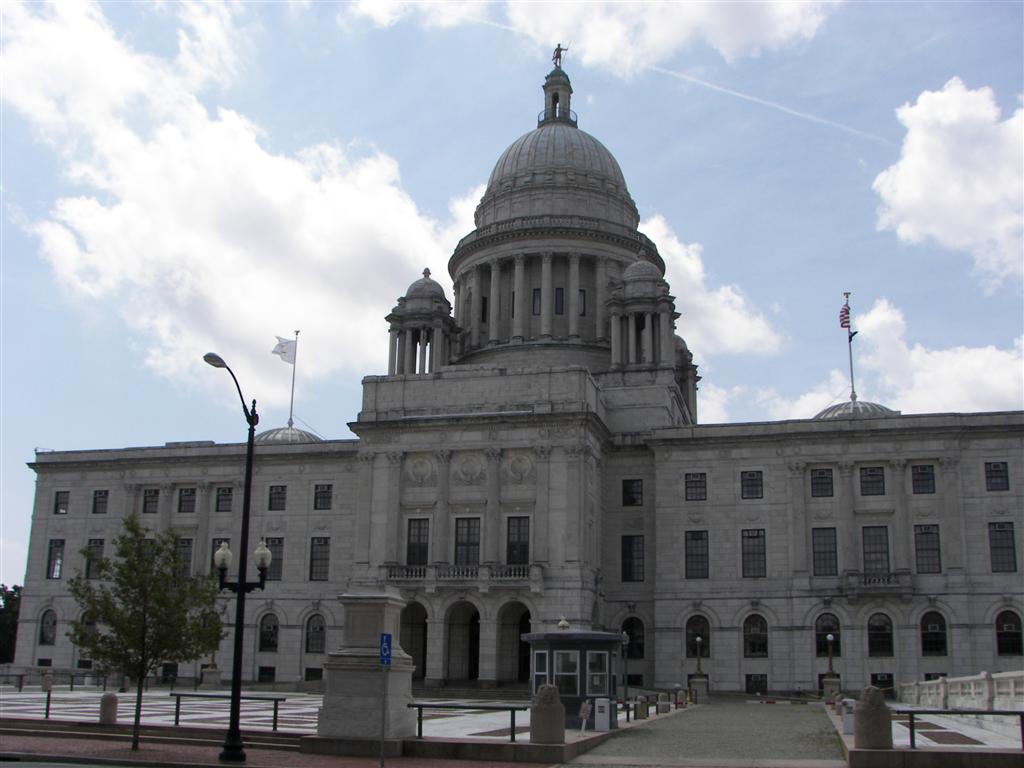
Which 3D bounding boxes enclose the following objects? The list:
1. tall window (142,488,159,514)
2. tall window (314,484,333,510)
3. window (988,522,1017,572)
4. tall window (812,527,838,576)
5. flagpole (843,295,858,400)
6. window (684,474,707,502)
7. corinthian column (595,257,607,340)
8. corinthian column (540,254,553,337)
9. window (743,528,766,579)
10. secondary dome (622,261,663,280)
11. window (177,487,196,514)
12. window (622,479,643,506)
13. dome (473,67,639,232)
[{"bbox_3d":[-34.789,11.358,102.765,1.700,2.300,0.300,-3,-14,14],"label":"tall window"},{"bbox_3d":[-16.851,10.146,95.194,1.656,2.237,0.350,-3,-15,14],"label":"tall window"},{"bbox_3d":[38.154,12.705,82.750,1.873,3.929,0.300,-3,-15,15],"label":"window"},{"bbox_3d":[25.270,13.591,85.892,1.873,3.929,0.300,-3,-15,15],"label":"tall window"},{"bbox_3d":[34.424,-3.797,108.668,0.761,11.854,0.761,-3,-16,15],"label":"flagpole"},{"bbox_3d":[15.734,8.789,91.309,1.850,2.400,0.300,-3,-15,15],"label":"window"},{"bbox_3d":[9.126,-8.866,109.788,1.208,9.187,1.208,-3,-16,15],"label":"corinthian column"},{"bbox_3d":[3.574,-9.062,109.045,1.250,9.284,1.250,-3,-14,14],"label":"corinthian column"},{"bbox_3d":[20.205,14.122,88.726,1.950,4.140,0.300,-3,-15,15],"label":"window"},{"bbox_3d":[13.120,-11.268,106.659,4.028,2.193,4.028,-3,-16,15],"label":"secondary dome"},{"bbox_3d":[-30.147,10.816,98.870,1.748,2.237,0.350,-3,-15,14],"label":"window"},{"bbox_3d":[10.771,9.698,95.183,1.770,2.500,0.300,-3,-15,15],"label":"window"},{"bbox_3d":[5.268,-27.907,125.703,19.500,21.840,19.500,-3,-14,14],"label":"dome"}]

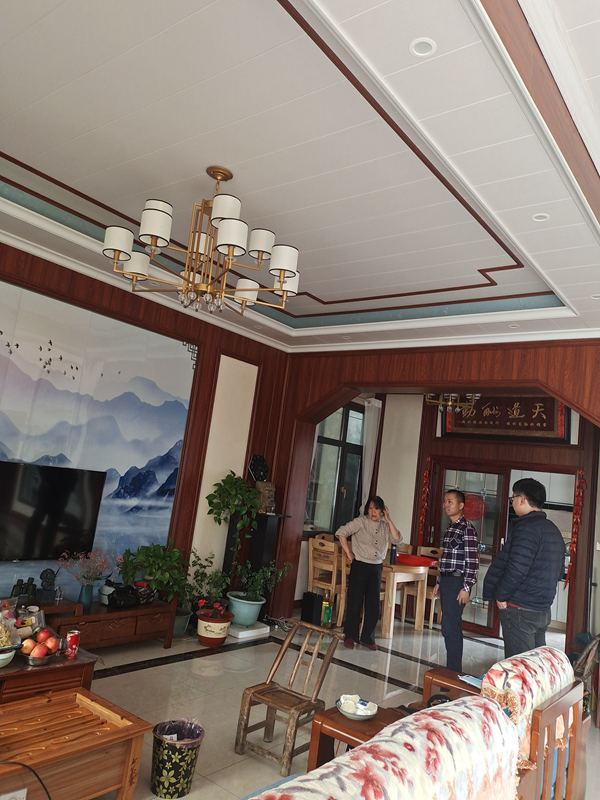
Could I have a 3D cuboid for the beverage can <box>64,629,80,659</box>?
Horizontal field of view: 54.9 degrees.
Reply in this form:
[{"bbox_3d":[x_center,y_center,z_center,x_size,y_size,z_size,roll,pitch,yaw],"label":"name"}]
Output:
[{"bbox_3d":[-1.195,1.291,3.056,0.066,0.120,0.066,7,-8,1],"label":"beverage can"}]

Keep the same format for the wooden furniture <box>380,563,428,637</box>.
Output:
[{"bbox_3d":[0.764,2.288,7.028,1.300,0.755,0.820,1,-10,39],"label":"wooden furniture"}]

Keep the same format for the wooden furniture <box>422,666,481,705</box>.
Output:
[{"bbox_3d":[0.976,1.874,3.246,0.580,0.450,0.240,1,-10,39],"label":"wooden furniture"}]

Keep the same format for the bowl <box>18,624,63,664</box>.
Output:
[{"bbox_3d":[-1.261,1.200,2.831,0.190,0.165,0.190,7,-8,1],"label":"bowl"}]

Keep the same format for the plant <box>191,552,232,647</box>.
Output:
[{"bbox_3d":[-0.803,1.819,5.328,0.380,0.820,0.380,1,-10,39],"label":"plant"}]

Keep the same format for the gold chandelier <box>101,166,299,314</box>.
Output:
[{"bbox_3d":[-0.554,-0.969,3.486,1.130,0.860,1.130,1,-10,39],"label":"gold chandelier"}]

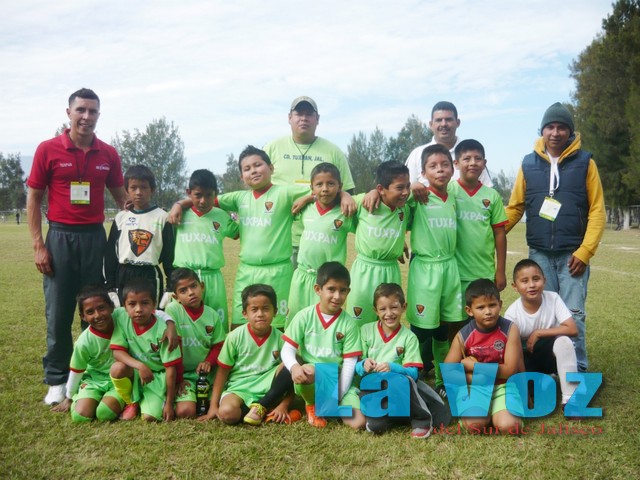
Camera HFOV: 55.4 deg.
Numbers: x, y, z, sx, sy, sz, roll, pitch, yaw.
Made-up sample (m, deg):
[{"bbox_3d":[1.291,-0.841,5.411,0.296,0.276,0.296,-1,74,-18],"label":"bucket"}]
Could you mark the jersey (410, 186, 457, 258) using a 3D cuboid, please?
[{"bbox_3d":[0.655,-0.091,3.519,0.340,0.420,0.220,0,2,-10],"label":"jersey"}]

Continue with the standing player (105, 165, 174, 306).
[{"bbox_3d":[-1.051,0.228,3.551,0.410,1.330,0.270,-1,2,-15],"label":"standing player"}]

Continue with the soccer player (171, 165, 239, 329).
[{"bbox_3d":[-0.647,0.231,3.450,0.420,1.270,0.280,0,2,-9],"label":"soccer player"}]

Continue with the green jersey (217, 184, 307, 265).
[{"bbox_3d":[-0.323,-0.083,3.490,0.530,0.460,0.280,0,2,10],"label":"green jersey"}]

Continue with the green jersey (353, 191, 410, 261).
[{"bbox_3d":[0.358,-0.076,3.440,0.380,0.400,0.250,0,2,-12],"label":"green jersey"}]

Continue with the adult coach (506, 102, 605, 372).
[{"bbox_3d":[1.418,0.005,3.720,0.620,1.700,0.340,1,3,23],"label":"adult coach"}]

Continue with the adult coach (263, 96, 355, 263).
[{"bbox_3d":[-0.095,-0.013,3.852,0.620,1.790,0.360,0,2,-2],"label":"adult coach"}]

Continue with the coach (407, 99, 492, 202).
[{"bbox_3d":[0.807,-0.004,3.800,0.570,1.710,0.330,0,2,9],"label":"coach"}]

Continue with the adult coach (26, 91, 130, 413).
[{"bbox_3d":[-1.365,0.023,3.433,0.580,1.750,0.360,-1,2,-25],"label":"adult coach"}]

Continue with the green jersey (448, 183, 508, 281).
[{"bbox_3d":[0.846,-0.054,3.500,0.460,0.580,0.260,0,2,8],"label":"green jersey"}]

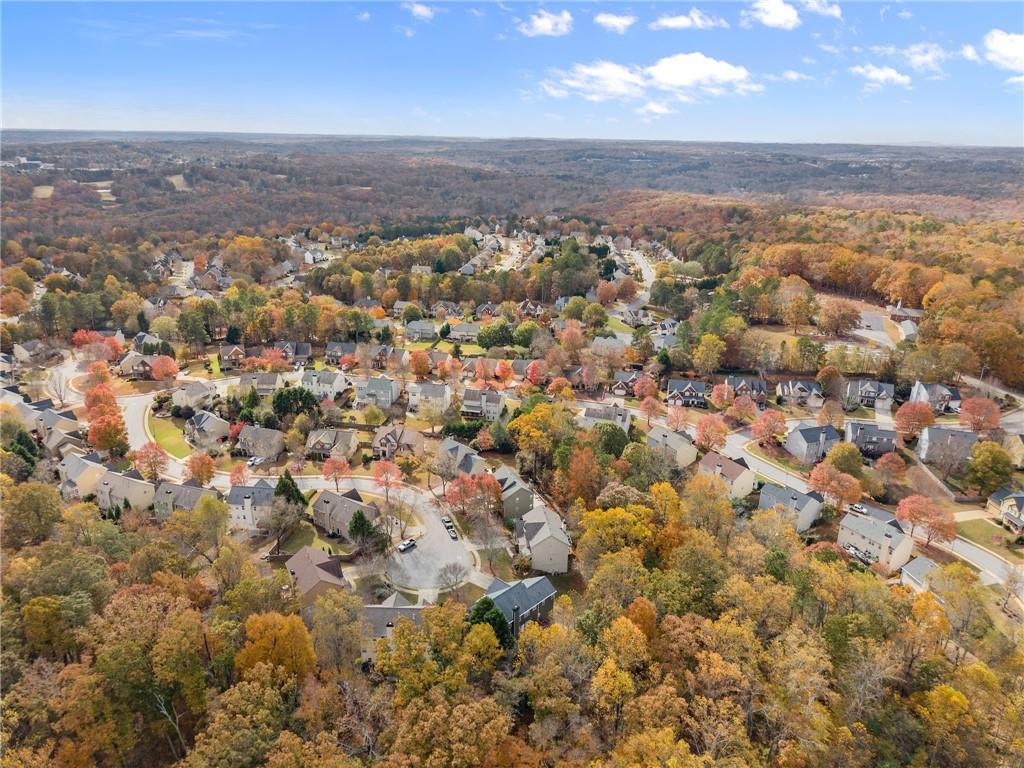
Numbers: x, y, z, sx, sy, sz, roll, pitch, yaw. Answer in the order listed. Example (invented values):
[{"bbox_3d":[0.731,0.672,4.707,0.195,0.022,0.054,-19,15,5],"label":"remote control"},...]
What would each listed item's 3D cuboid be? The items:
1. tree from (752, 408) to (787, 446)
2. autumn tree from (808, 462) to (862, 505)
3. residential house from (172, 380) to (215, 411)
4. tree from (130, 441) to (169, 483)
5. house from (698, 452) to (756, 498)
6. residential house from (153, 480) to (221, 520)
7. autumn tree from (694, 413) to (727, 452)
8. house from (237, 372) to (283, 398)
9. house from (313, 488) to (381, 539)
[{"bbox_3d":[100.870,17.040,275.850,12.400,12.000,12.400,1,19,0],"label":"tree"},{"bbox_3d":[98.300,31.100,216.500,14.300,12.800,13.000,11,21,25],"label":"autumn tree"},{"bbox_3d":[-130.850,3.930,291.580,11.110,9.180,11.580,13,23,31],"label":"residential house"},{"bbox_3d":[-112.630,24.640,220.950,10.000,12.000,10.000,1,19,0],"label":"tree"},{"bbox_3d":[68.220,27.990,224.050,10.600,9.300,14.100,-10,22,-28],"label":"house"},{"bbox_3d":[-95.529,34.892,210.544,16.500,9.700,11.000,6,20,14],"label":"residential house"},{"bbox_3d":[70.100,17.610,248.940,10.300,12.500,10.300,1,19,0],"label":"autumn tree"},{"bbox_3d":[-110.050,0.030,310.850,15.000,10.200,10.000,2,19,2],"label":"house"},{"bbox_3d":[-49.490,37.980,212.470,15.700,10.000,11.250,13,23,31],"label":"house"}]

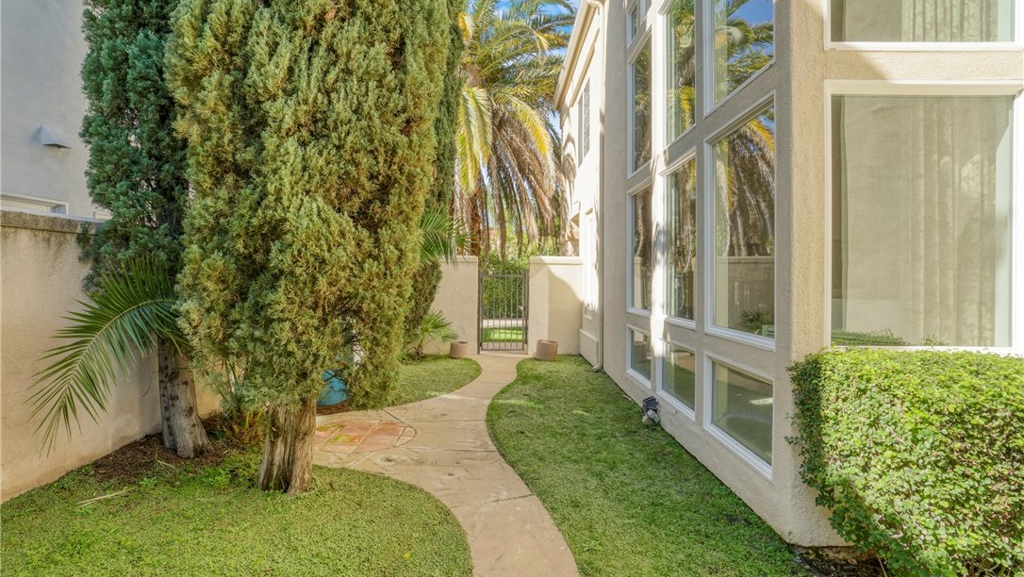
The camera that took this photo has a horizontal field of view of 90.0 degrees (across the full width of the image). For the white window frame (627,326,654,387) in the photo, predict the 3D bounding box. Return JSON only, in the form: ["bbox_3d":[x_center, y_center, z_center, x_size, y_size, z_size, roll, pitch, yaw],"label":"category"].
[{"bbox_3d":[1.557,0.790,6.150,0.080,0.590,1.080,0,1,0],"label":"white window frame"}]

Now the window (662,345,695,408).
[{"bbox_3d":[1.572,0.806,4.830,0.080,0.560,1.050,0,1,0],"label":"window"}]

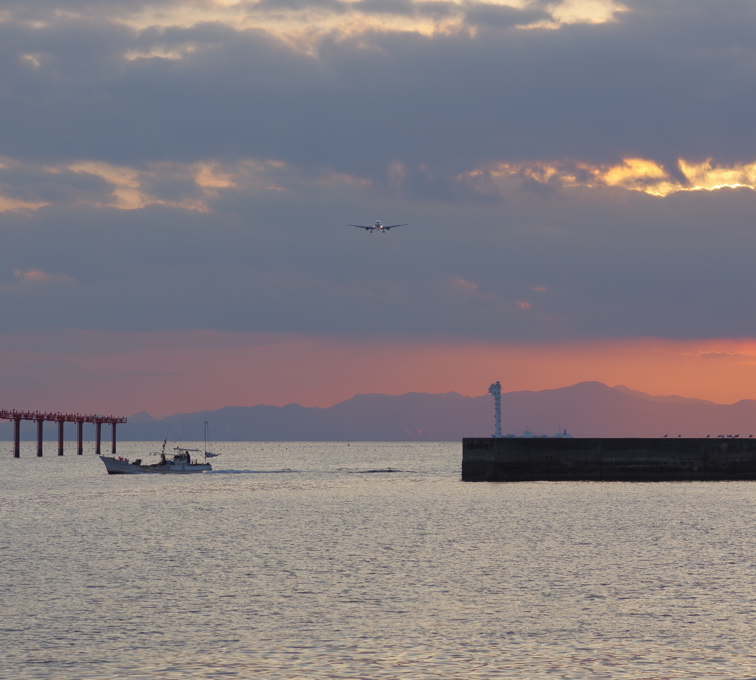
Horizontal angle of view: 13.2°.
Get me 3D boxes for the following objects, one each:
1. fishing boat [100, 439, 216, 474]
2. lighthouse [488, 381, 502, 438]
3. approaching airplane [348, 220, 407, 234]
[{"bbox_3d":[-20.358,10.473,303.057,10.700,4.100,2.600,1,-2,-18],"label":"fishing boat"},{"bbox_3d":[48.555,29.092,1350.000,5.600,24.880,4.400,0,-2,0],"label":"lighthouse"},{"bbox_3d":[0.868,-92.048,2599.114,47.600,16.100,54.900,0,-5,2],"label":"approaching airplane"}]

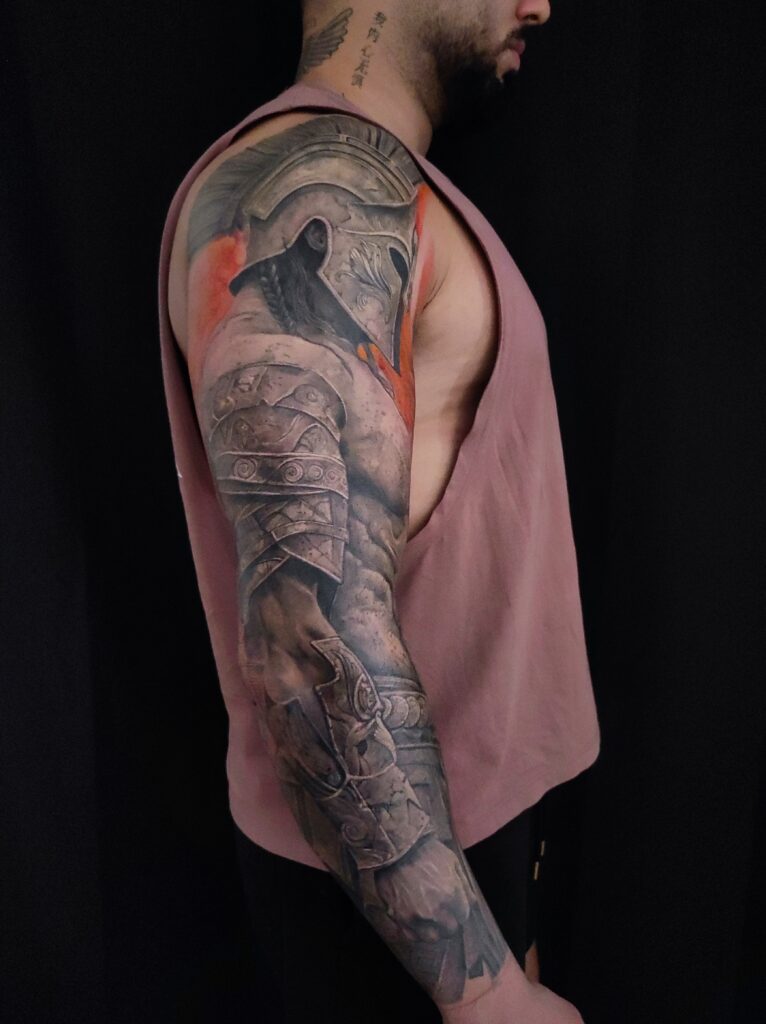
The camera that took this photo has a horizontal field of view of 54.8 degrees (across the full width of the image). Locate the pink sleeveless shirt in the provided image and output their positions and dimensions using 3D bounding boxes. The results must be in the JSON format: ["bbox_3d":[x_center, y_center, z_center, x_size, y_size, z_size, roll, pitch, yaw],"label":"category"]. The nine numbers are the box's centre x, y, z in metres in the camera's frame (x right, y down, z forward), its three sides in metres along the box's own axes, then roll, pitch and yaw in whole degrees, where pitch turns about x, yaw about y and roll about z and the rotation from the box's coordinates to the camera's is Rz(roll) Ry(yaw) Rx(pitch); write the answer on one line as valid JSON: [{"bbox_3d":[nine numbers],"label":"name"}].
[{"bbox_3d":[-0.012,-0.065,0.750,0.350,0.630,0.430,-6,7,1],"label":"pink sleeveless shirt"}]

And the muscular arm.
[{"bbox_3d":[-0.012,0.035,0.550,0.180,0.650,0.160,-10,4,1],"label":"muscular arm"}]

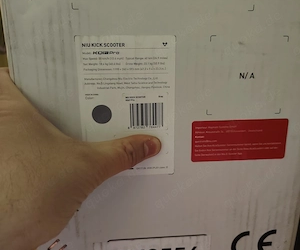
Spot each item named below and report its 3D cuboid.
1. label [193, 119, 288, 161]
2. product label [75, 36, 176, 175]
[{"bbox_3d":[0.076,0.013,0.235,0.082,0.036,0.002,-1,15,-4],"label":"label"},{"bbox_3d":[-0.017,-0.011,0.220,0.075,0.114,0.002,-1,15,-4],"label":"product label"}]

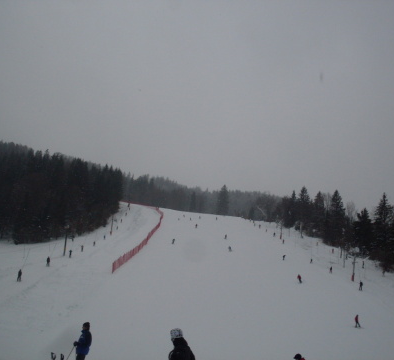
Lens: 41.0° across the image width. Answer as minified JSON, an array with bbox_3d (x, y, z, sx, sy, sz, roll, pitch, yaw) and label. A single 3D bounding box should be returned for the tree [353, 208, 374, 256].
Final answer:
[{"bbox_3d":[44.870,14.150,142.000,5.280,12.940,5.280,1,-9,0],"label":"tree"}]

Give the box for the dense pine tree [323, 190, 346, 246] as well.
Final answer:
[{"bbox_3d":[46.970,13.150,180.000,7.370,19.130,7.370,1,-9,0],"label":"dense pine tree"}]

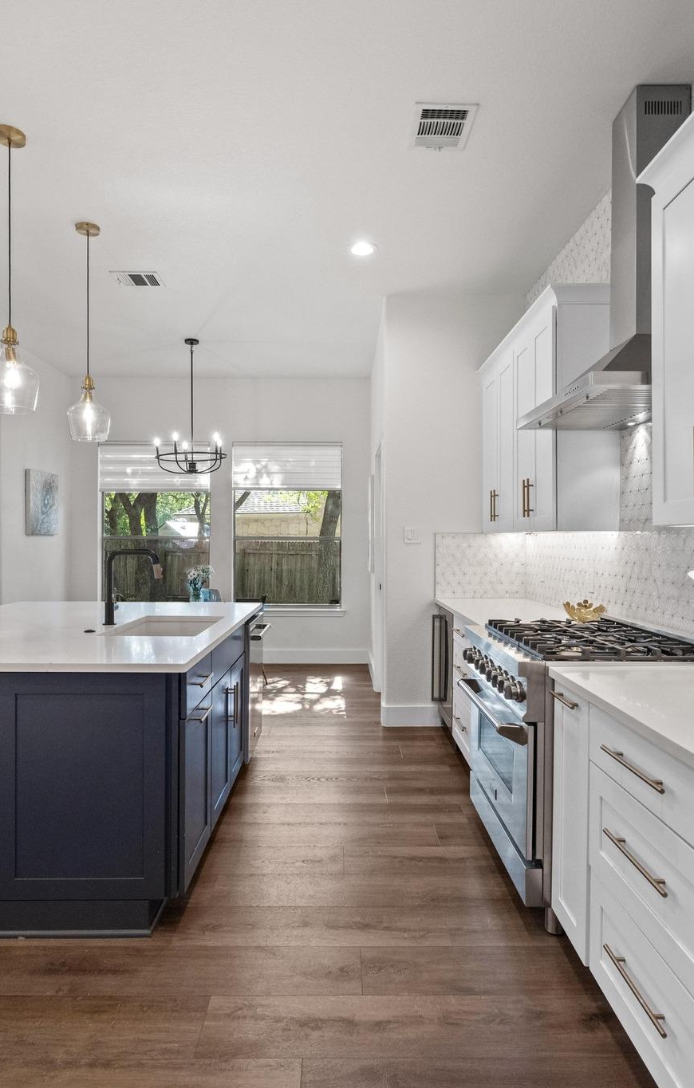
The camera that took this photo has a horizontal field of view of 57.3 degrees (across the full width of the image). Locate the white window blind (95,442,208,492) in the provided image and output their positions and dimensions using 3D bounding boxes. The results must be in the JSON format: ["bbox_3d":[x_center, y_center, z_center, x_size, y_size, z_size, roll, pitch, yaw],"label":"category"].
[{"bbox_3d":[-2.110,-0.844,6.970,1.205,0.537,0.070,0,0,-1],"label":"white window blind"}]

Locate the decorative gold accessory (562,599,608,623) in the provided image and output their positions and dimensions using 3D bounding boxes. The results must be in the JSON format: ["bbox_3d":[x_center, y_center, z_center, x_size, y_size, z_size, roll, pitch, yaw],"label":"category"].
[{"bbox_3d":[1.187,0.339,3.171,0.220,0.115,0.220,0,0,-1],"label":"decorative gold accessory"}]

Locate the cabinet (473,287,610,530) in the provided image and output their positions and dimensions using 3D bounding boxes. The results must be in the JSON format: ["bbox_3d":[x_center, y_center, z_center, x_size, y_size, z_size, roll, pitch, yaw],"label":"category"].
[{"bbox_3d":[1.101,-0.631,3.695,0.362,1.143,1.540,0,0,-1],"label":"cabinet"}]

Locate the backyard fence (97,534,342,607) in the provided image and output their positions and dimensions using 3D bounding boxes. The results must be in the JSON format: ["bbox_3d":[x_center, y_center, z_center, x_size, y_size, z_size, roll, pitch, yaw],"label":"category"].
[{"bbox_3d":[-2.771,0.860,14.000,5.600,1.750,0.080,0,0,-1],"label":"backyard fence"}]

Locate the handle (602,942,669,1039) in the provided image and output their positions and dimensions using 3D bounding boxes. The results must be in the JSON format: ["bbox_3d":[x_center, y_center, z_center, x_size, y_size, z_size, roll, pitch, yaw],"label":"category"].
[{"bbox_3d":[0.687,1.058,1.514,0.033,0.012,0.298,0,0,-1],"label":"handle"}]

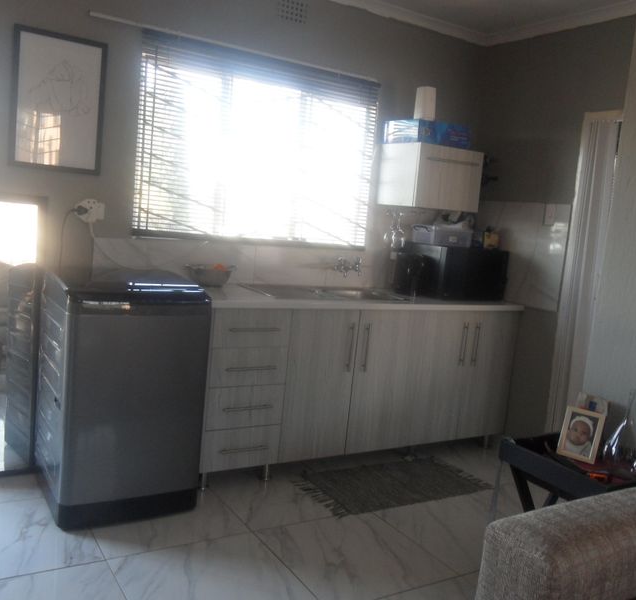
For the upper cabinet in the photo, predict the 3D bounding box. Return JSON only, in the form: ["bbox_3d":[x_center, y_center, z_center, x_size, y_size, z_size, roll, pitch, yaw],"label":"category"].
[{"bbox_3d":[0.678,-0.727,3.900,0.500,0.355,0.347,1,9,-32],"label":"upper cabinet"}]

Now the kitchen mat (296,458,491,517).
[{"bbox_3d":[0.392,0.951,3.365,0.965,0.010,0.460,1,9,-32],"label":"kitchen mat"}]

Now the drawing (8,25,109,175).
[{"bbox_3d":[-1.166,-0.891,2.928,0.394,0.601,0.025,1,9,-32],"label":"drawing"}]

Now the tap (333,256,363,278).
[{"bbox_3d":[0.190,-0.193,3.834,0.185,0.120,0.120,1,9,-32],"label":"tap"}]

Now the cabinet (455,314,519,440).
[{"bbox_3d":[0.875,0.400,4.088,0.392,0.767,0.560,1,9,-32],"label":"cabinet"}]

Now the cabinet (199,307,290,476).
[{"bbox_3d":[-0.471,0.377,3.257,0.398,0.764,0.560,1,9,-32],"label":"cabinet"}]

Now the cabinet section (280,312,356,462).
[{"bbox_3d":[-0.137,0.358,3.262,0.376,0.721,0.570,1,8,-32],"label":"cabinet section"}]

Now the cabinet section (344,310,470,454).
[{"bbox_3d":[0.328,0.365,3.558,0.726,0.721,0.570,1,8,-32],"label":"cabinet section"}]

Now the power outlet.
[{"bbox_3d":[-1.076,-0.422,3.052,0.133,0.104,0.055,1,9,-32],"label":"power outlet"}]

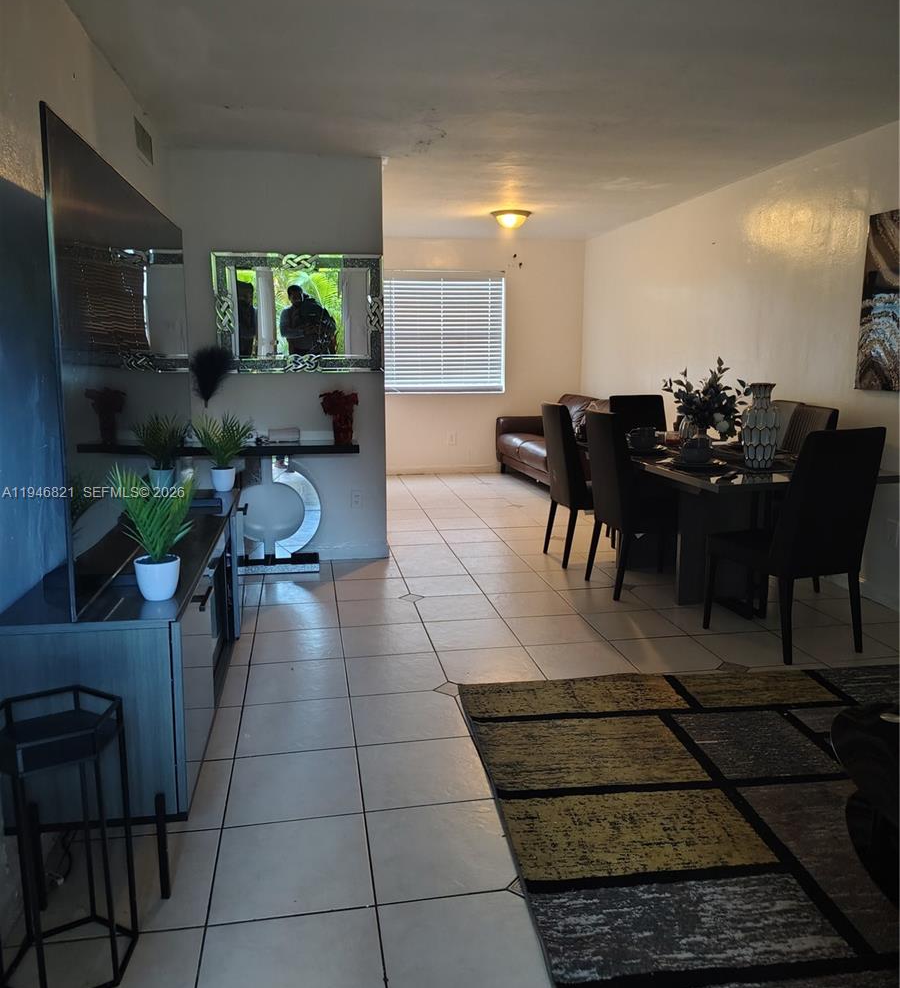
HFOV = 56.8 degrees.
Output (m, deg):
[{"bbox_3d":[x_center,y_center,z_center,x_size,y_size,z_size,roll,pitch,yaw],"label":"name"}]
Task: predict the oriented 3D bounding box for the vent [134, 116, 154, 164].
[{"bbox_3d":[-1.454,-1.687,3.991,0.022,0.140,0.440,-2,11,-10],"label":"vent"}]

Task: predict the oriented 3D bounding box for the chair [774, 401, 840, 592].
[{"bbox_3d":[1.790,0.019,4.743,0.590,1.005,0.455,-1,10,-4],"label":"chair"}]

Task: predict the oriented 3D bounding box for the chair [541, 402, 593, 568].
[{"bbox_3d":[0.918,-0.080,5.314,0.590,1.005,0.455,-3,10,-14],"label":"chair"}]

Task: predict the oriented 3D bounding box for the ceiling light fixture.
[{"bbox_3d":[0.510,-2.266,6.903,0.355,0.145,0.355,0,10,0],"label":"ceiling light fixture"}]

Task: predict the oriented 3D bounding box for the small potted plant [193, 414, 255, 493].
[{"bbox_3d":[-1.015,-0.183,3.726,0.255,0.335,0.240,-2,11,-10],"label":"small potted plant"}]

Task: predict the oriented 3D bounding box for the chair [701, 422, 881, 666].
[{"bbox_3d":[1.558,0.187,3.814,0.455,1.005,0.580,-5,11,-23],"label":"chair"}]

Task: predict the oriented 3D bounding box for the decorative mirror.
[{"bbox_3d":[-0.896,-1.081,4.995,1.000,0.695,0.040,-2,11,-10],"label":"decorative mirror"}]

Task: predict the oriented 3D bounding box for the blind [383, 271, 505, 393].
[{"bbox_3d":[-0.068,-1.661,8.589,1.300,1.235,0.060,-2,10,-10],"label":"blind"}]

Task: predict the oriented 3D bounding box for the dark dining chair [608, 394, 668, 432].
[{"bbox_3d":[1.327,-0.136,5.561,0.460,0.985,0.570,-2,11,-10],"label":"dark dining chair"}]

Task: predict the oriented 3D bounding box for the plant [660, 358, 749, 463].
[{"bbox_3d":[1.384,-0.460,4.470,0.425,0.510,0.390,-2,11,-10],"label":"plant"}]

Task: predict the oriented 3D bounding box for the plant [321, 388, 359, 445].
[{"bbox_3d":[-0.659,-0.462,5.008,0.225,0.325,0.210,-2,10,-10],"label":"plant"}]

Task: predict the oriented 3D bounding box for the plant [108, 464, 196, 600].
[{"bbox_3d":[-0.764,0.105,2.149,0.215,0.335,0.205,-2,11,-10],"label":"plant"}]

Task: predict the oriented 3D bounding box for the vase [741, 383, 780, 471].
[{"bbox_3d":[1.521,-0.336,4.041,0.190,0.418,0.190,-2,11,-10],"label":"vase"}]

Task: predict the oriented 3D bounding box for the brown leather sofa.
[{"bbox_3d":[1.160,-0.454,7.806,0.930,0.860,2.350,-2,10,-10],"label":"brown leather sofa"}]

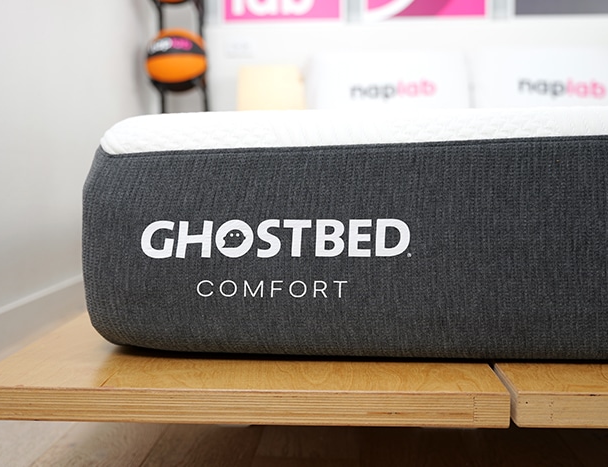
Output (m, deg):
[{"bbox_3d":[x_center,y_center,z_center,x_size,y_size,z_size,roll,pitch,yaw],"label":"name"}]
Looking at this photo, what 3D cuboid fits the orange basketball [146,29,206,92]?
[{"bbox_3d":[-0.502,-0.681,3.070,0.240,0.240,0.240,0,10,1],"label":"orange basketball"}]

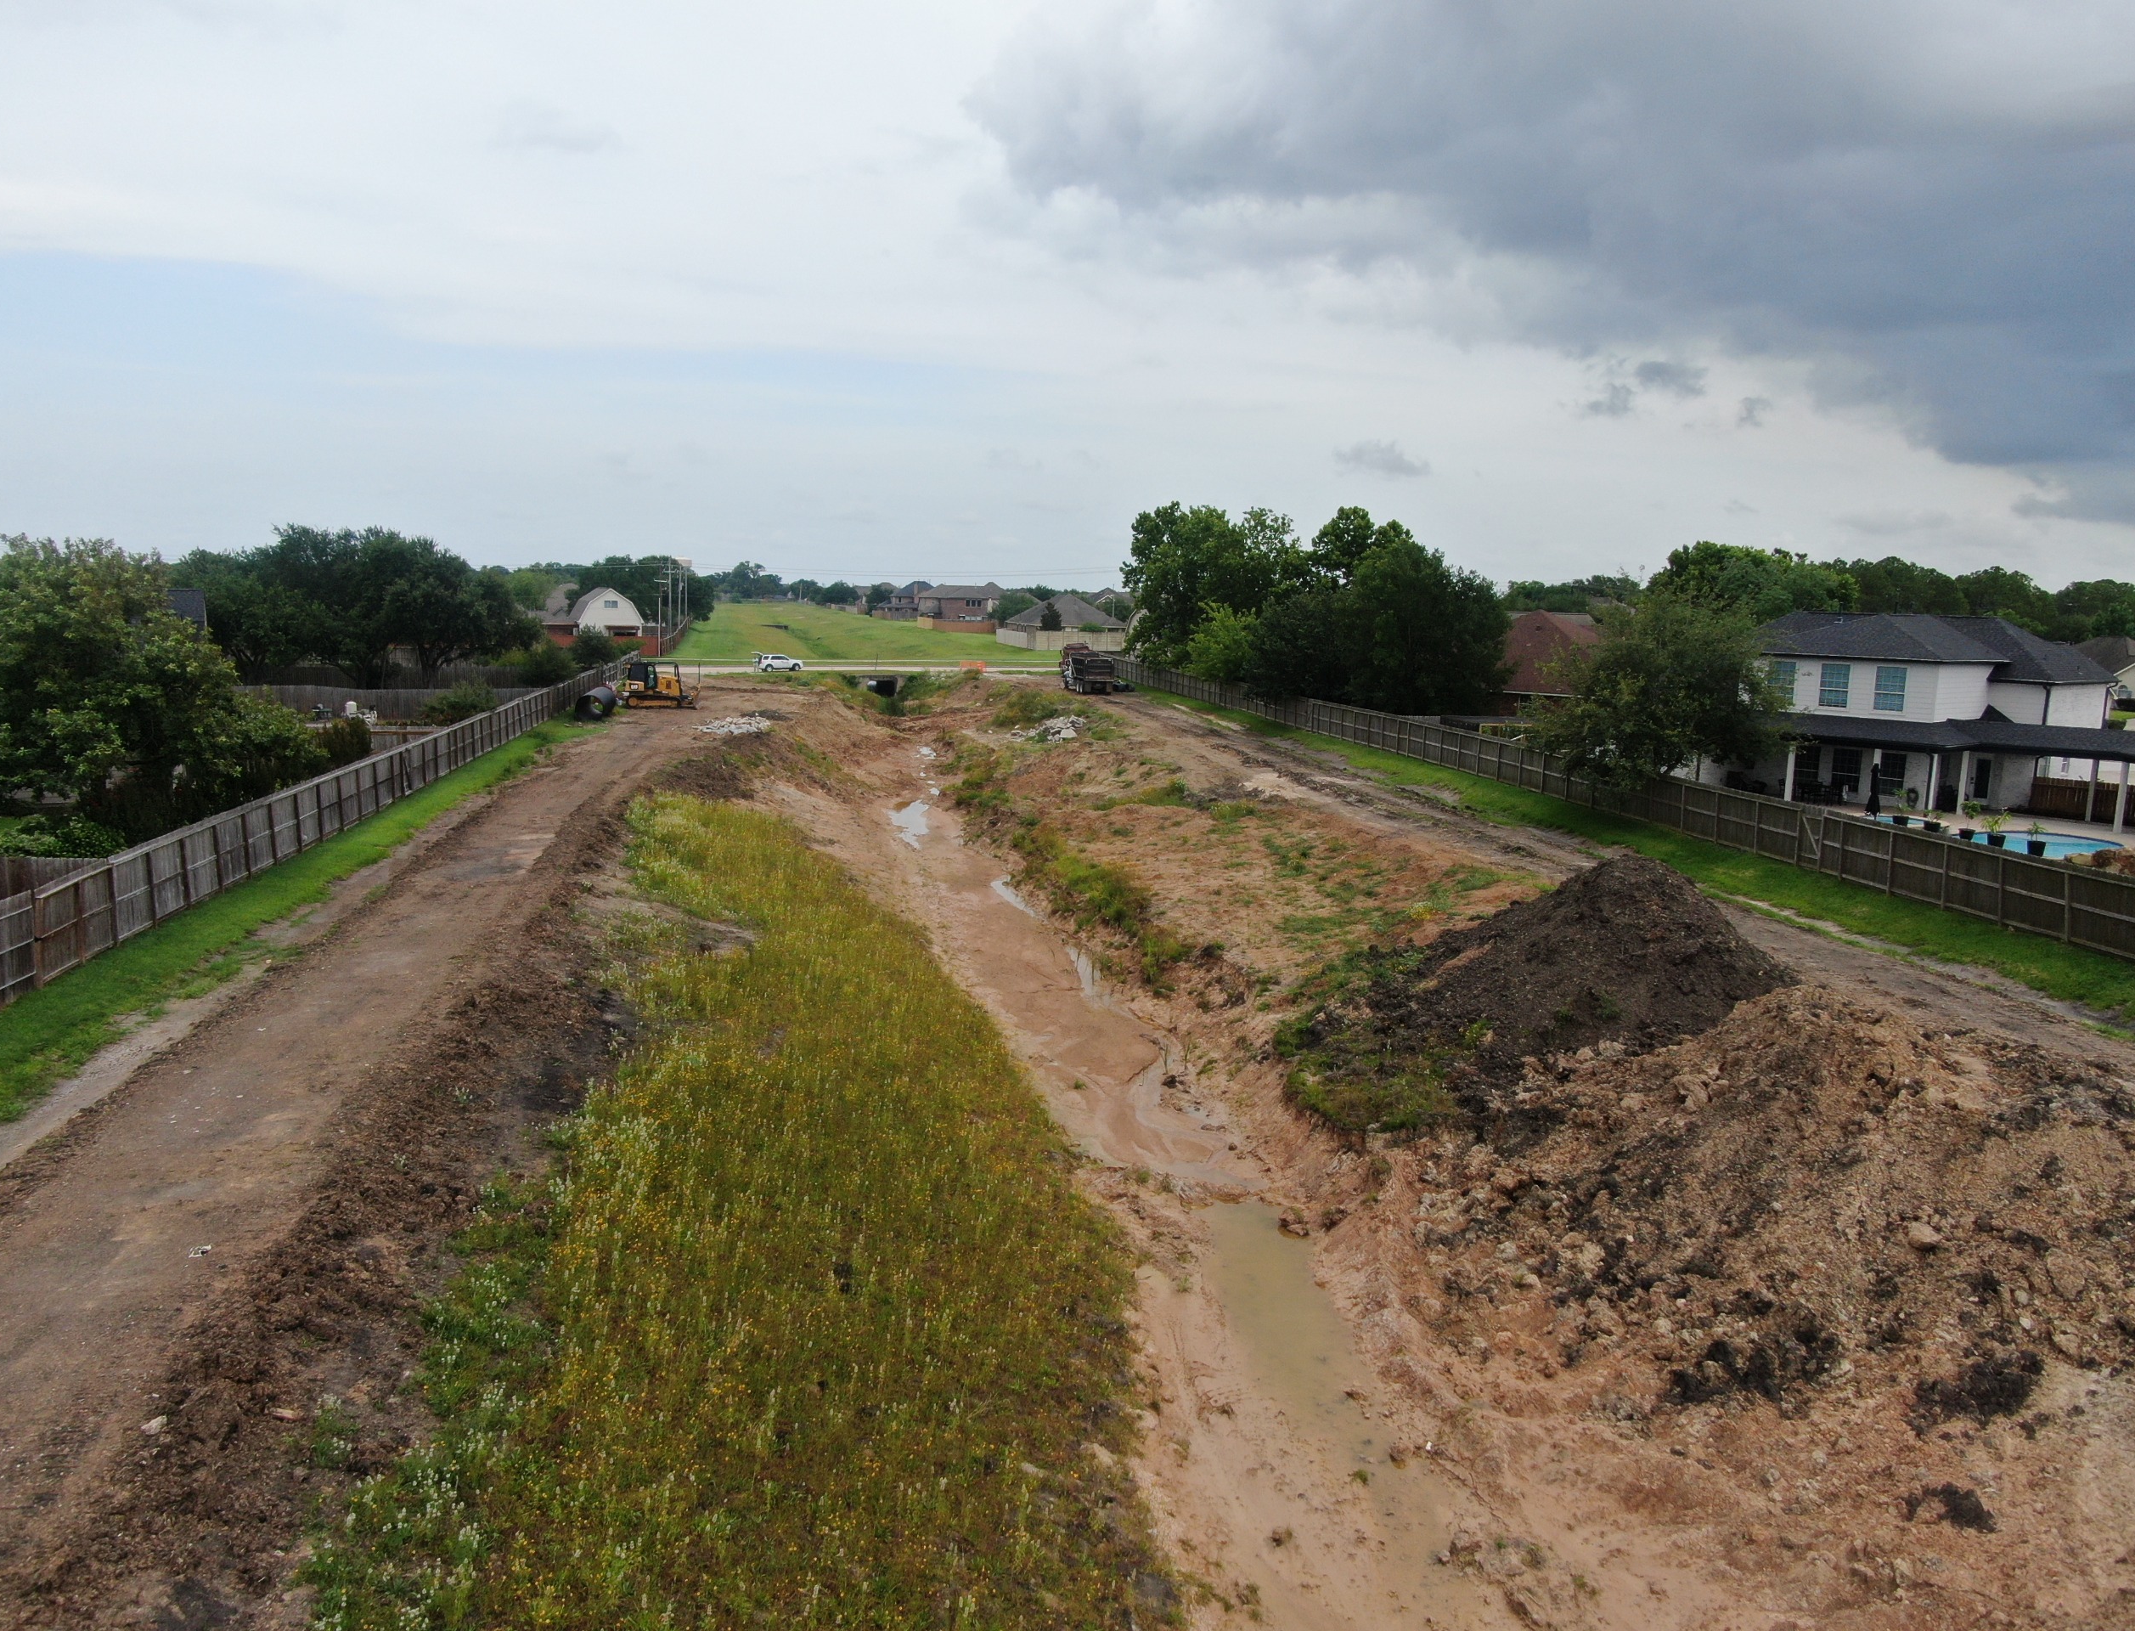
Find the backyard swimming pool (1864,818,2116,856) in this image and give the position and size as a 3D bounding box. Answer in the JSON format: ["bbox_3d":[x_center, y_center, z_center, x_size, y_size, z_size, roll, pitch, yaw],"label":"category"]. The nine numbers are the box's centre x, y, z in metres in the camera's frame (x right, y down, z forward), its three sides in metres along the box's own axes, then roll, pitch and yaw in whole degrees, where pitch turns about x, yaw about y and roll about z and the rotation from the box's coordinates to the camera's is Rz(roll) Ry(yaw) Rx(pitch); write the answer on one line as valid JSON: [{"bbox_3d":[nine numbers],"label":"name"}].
[{"bbox_3d":[36.588,1.116,59.966,6.200,0.750,10.000,-3,9,-23],"label":"backyard swimming pool"}]

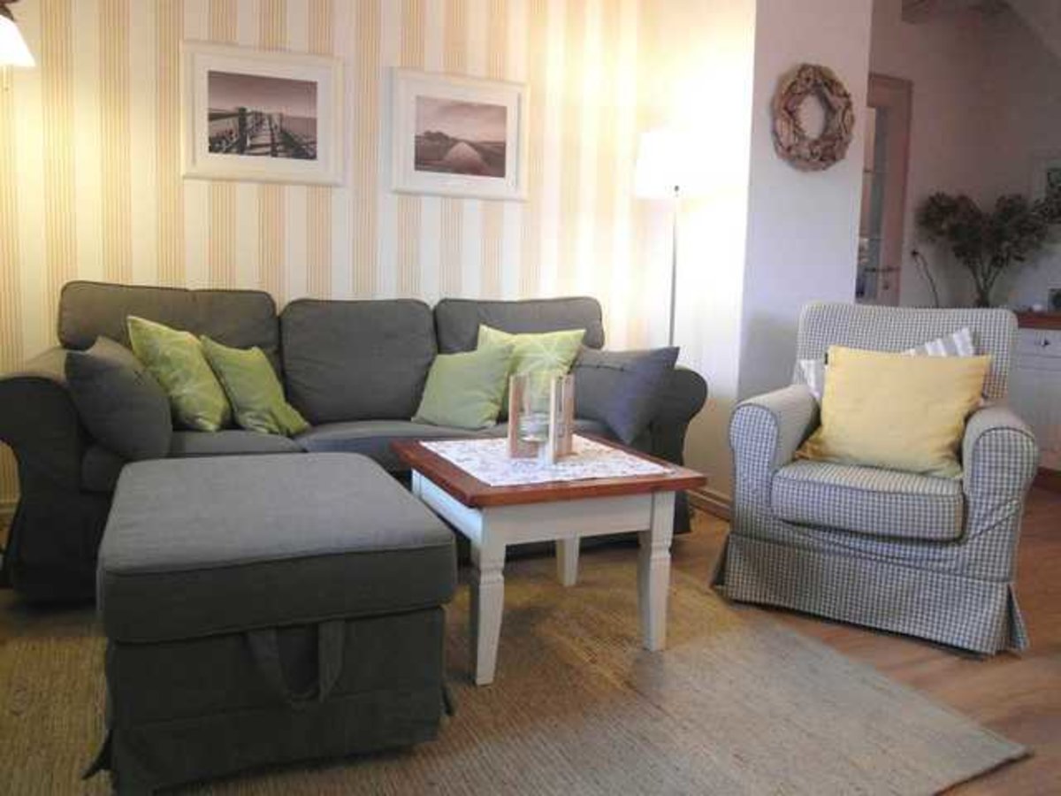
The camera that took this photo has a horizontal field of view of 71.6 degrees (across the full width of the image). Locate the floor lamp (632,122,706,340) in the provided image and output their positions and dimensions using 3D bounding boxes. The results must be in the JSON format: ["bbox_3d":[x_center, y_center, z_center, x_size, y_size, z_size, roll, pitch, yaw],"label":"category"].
[{"bbox_3d":[0.614,-0.347,3.279,0.340,1.660,0.340,-1,7,-24],"label":"floor lamp"}]

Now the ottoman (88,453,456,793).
[{"bbox_3d":[-0.579,0.416,1.635,0.600,0.420,0.770,-1,7,-25],"label":"ottoman"}]

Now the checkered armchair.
[{"bbox_3d":[1.087,0.158,2.299,0.780,0.900,0.830,5,7,28],"label":"checkered armchair"}]

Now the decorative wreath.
[{"bbox_3d":[1.133,-1.124,2.955,0.410,0.420,0.090,-1,7,-21],"label":"decorative wreath"}]

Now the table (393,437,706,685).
[{"bbox_3d":[0.009,0.386,1.954,0.610,0.460,0.630,-1,7,-25],"label":"table"}]

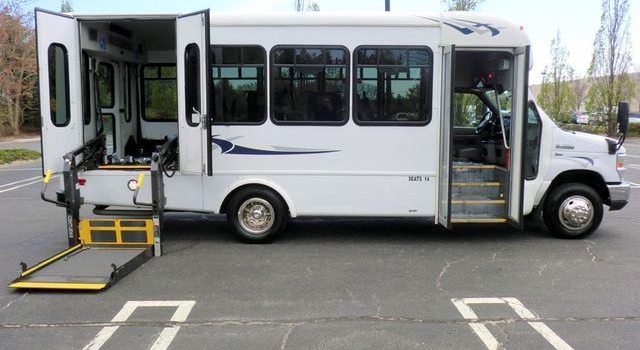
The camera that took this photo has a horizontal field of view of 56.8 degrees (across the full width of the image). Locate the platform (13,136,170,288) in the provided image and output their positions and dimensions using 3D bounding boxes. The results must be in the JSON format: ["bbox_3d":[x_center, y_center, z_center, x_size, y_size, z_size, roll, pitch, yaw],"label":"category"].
[{"bbox_3d":[-2.364,0.267,6.406,1.131,1.333,2.222,0,5,0],"label":"platform"}]

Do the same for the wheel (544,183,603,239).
[{"bbox_3d":[3.246,0.462,7.629,0.747,0.737,0.237,0,5,0],"label":"wheel"}]

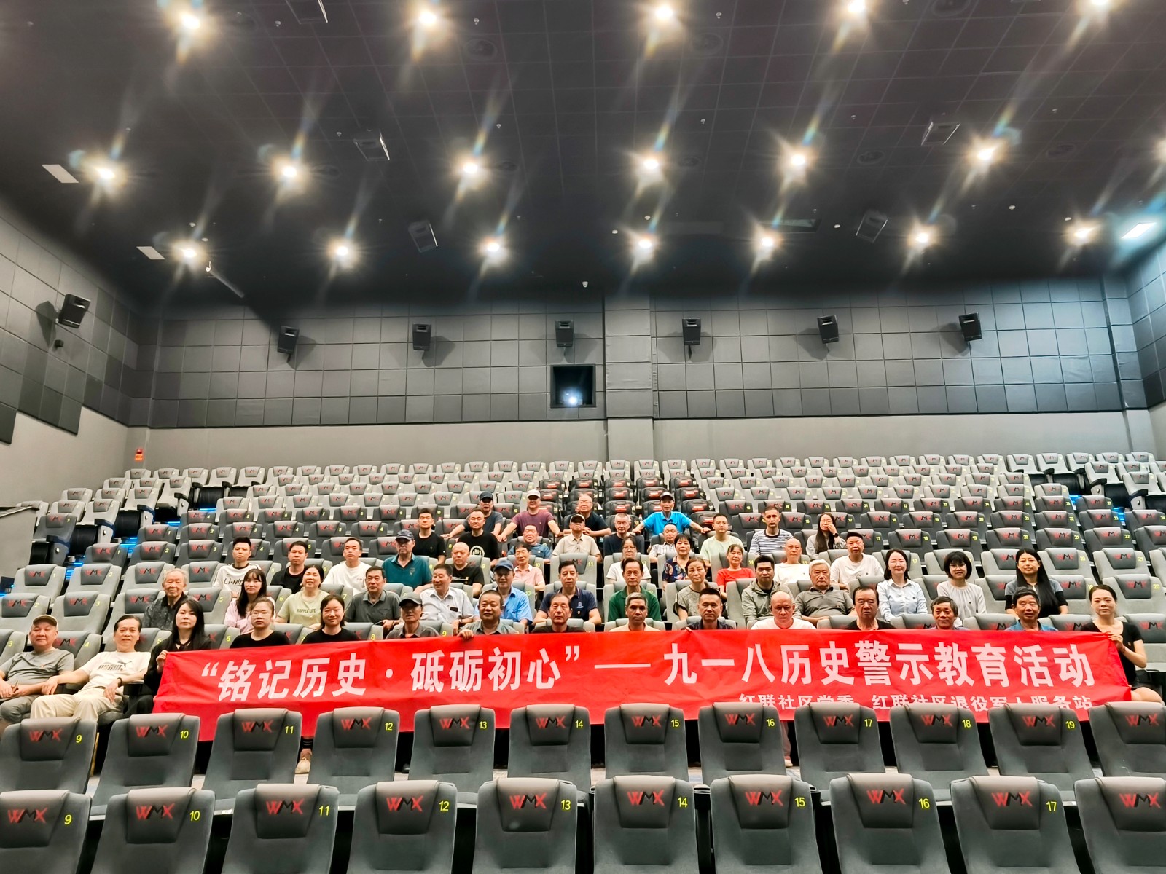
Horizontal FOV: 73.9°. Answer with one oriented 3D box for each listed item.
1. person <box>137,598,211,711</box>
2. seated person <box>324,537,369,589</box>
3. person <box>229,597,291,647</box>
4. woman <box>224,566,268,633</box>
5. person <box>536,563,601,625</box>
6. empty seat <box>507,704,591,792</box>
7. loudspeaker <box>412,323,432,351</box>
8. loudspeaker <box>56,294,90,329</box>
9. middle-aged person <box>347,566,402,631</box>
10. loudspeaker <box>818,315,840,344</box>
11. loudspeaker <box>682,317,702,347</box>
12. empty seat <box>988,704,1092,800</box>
[{"bbox_3d":[-3.084,1.801,5.751,0.520,1.171,0.750,1,-13,-8],"label":"person"},{"bbox_3d":[-2.420,1.604,7.862,0.500,1.185,0.750,0,-13,-2],"label":"seated person"},{"bbox_3d":[-2.483,1.787,5.663,0.480,1.195,0.800,0,-13,-2],"label":"person"},{"bbox_3d":[-2.960,1.701,6.634,0.460,1.147,0.800,0,-13,-2],"label":"woman"},{"bbox_3d":[-0.118,1.651,6.634,0.560,1.179,0.800,-1,-13,1],"label":"person"},{"bbox_3d":[-0.164,2.028,4.275,0.540,1.010,0.620,0,-13,-1],"label":"empty seat"},{"bbox_3d":[-3.390,-2.106,16.354,0.390,0.550,0.330,0,6,-4],"label":"loudspeaker"},{"bbox_3d":[-9.382,-2.309,14.199,0.270,0.550,0.390,16,-4,27],"label":"loudspeaker"},{"bbox_3d":[-1.858,1.681,6.651,0.520,1.168,0.780,1,-13,-8],"label":"middle-aged person"},{"bbox_3d":[5.104,-2.231,16.039,0.370,0.560,0.340,-7,8,26],"label":"loudspeaker"},{"bbox_3d":[2.258,-2.189,16.130,0.370,0.560,0.340,-2,9,3],"label":"loudspeaker"},{"bbox_3d":[2.623,1.965,4.188,0.540,0.950,0.680,-2,-13,6],"label":"empty seat"}]

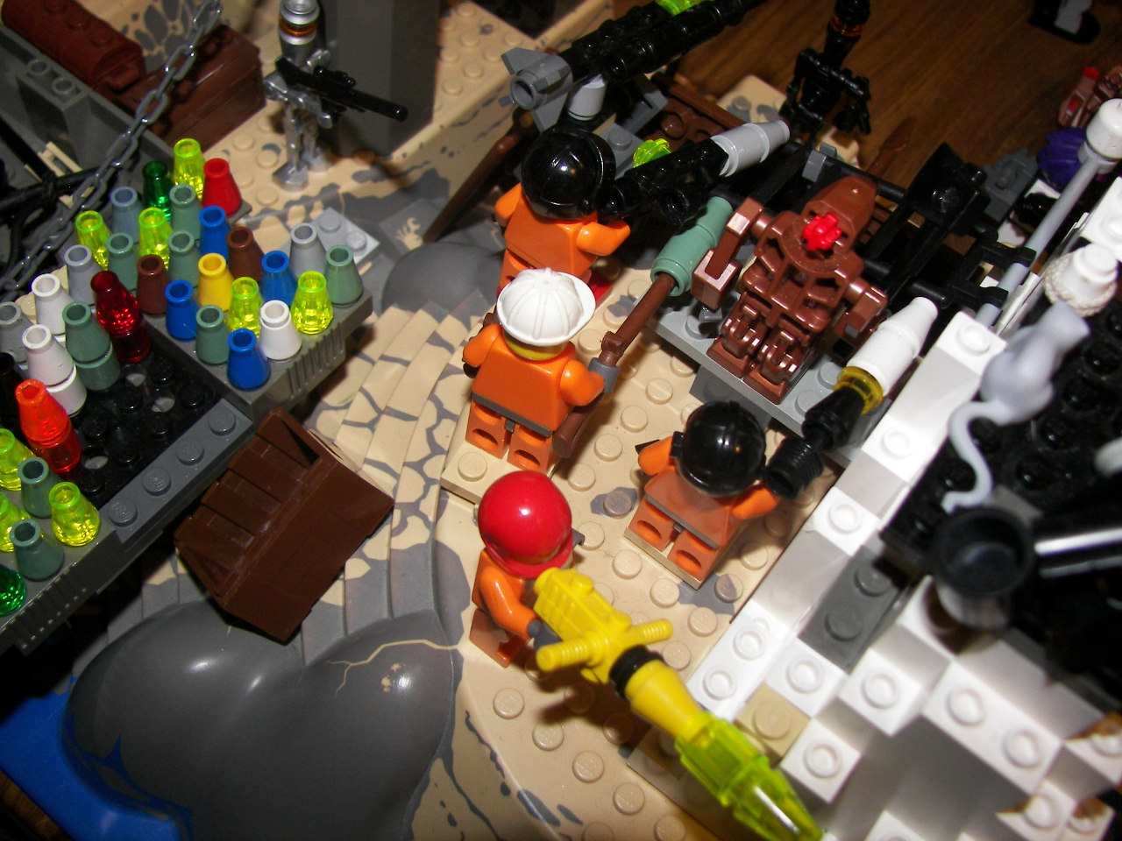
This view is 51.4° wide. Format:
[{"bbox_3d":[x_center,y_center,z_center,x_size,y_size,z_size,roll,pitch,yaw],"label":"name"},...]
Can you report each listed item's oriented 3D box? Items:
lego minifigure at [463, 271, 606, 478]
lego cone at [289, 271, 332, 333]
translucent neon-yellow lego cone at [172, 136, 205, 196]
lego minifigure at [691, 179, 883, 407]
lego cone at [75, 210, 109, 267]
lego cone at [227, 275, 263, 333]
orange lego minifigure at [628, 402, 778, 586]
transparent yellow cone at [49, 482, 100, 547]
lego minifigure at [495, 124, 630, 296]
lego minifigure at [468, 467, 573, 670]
[{"bbox_3d":[-0.003,-0.010,0.188,0.024,0.041,0.014,24,54,5],"label":"lego minifigure"},{"bbox_3d":[-0.044,-0.021,0.207,0.008,0.011,0.008,4,59,-7],"label":"lego cone"},{"bbox_3d":[-0.071,-0.048,0.224,0.008,0.011,0.008,4,59,-6],"label":"translucent neon-yellow lego cone"},{"bbox_3d":[0.037,-0.021,0.189,0.029,0.044,0.016,37,61,13],"label":"lego minifigure"},{"bbox_3d":[-0.083,-0.032,0.206,0.008,0.011,0.008,37,61,13],"label":"lego cone"},{"bbox_3d":[-0.055,-0.021,0.205,0.008,0.010,0.008,4,59,-7],"label":"lego cone"},{"bbox_3d":[0.023,0.010,0.181,0.023,0.041,0.015,37,63,13],"label":"orange lego minifigure"},{"bbox_3d":[-0.075,0.014,0.179,0.008,0.011,0.008,4,59,-7],"label":"transparent yellow cone"},{"bbox_3d":[0.001,-0.034,0.203,0.024,0.042,0.015,37,61,13],"label":"lego minifigure"},{"bbox_3d":[-0.003,0.022,0.173,0.015,0.041,0.019,35,60,16],"label":"lego minifigure"}]

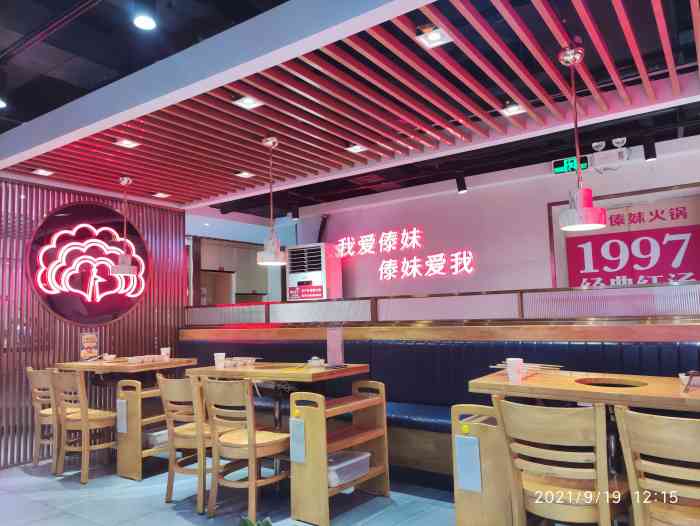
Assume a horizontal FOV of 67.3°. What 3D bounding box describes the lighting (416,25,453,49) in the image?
[{"bbox_3d":[0.363,-0.988,2.279,0.127,0.045,0.126,-5,-7,35],"label":"lighting"}]

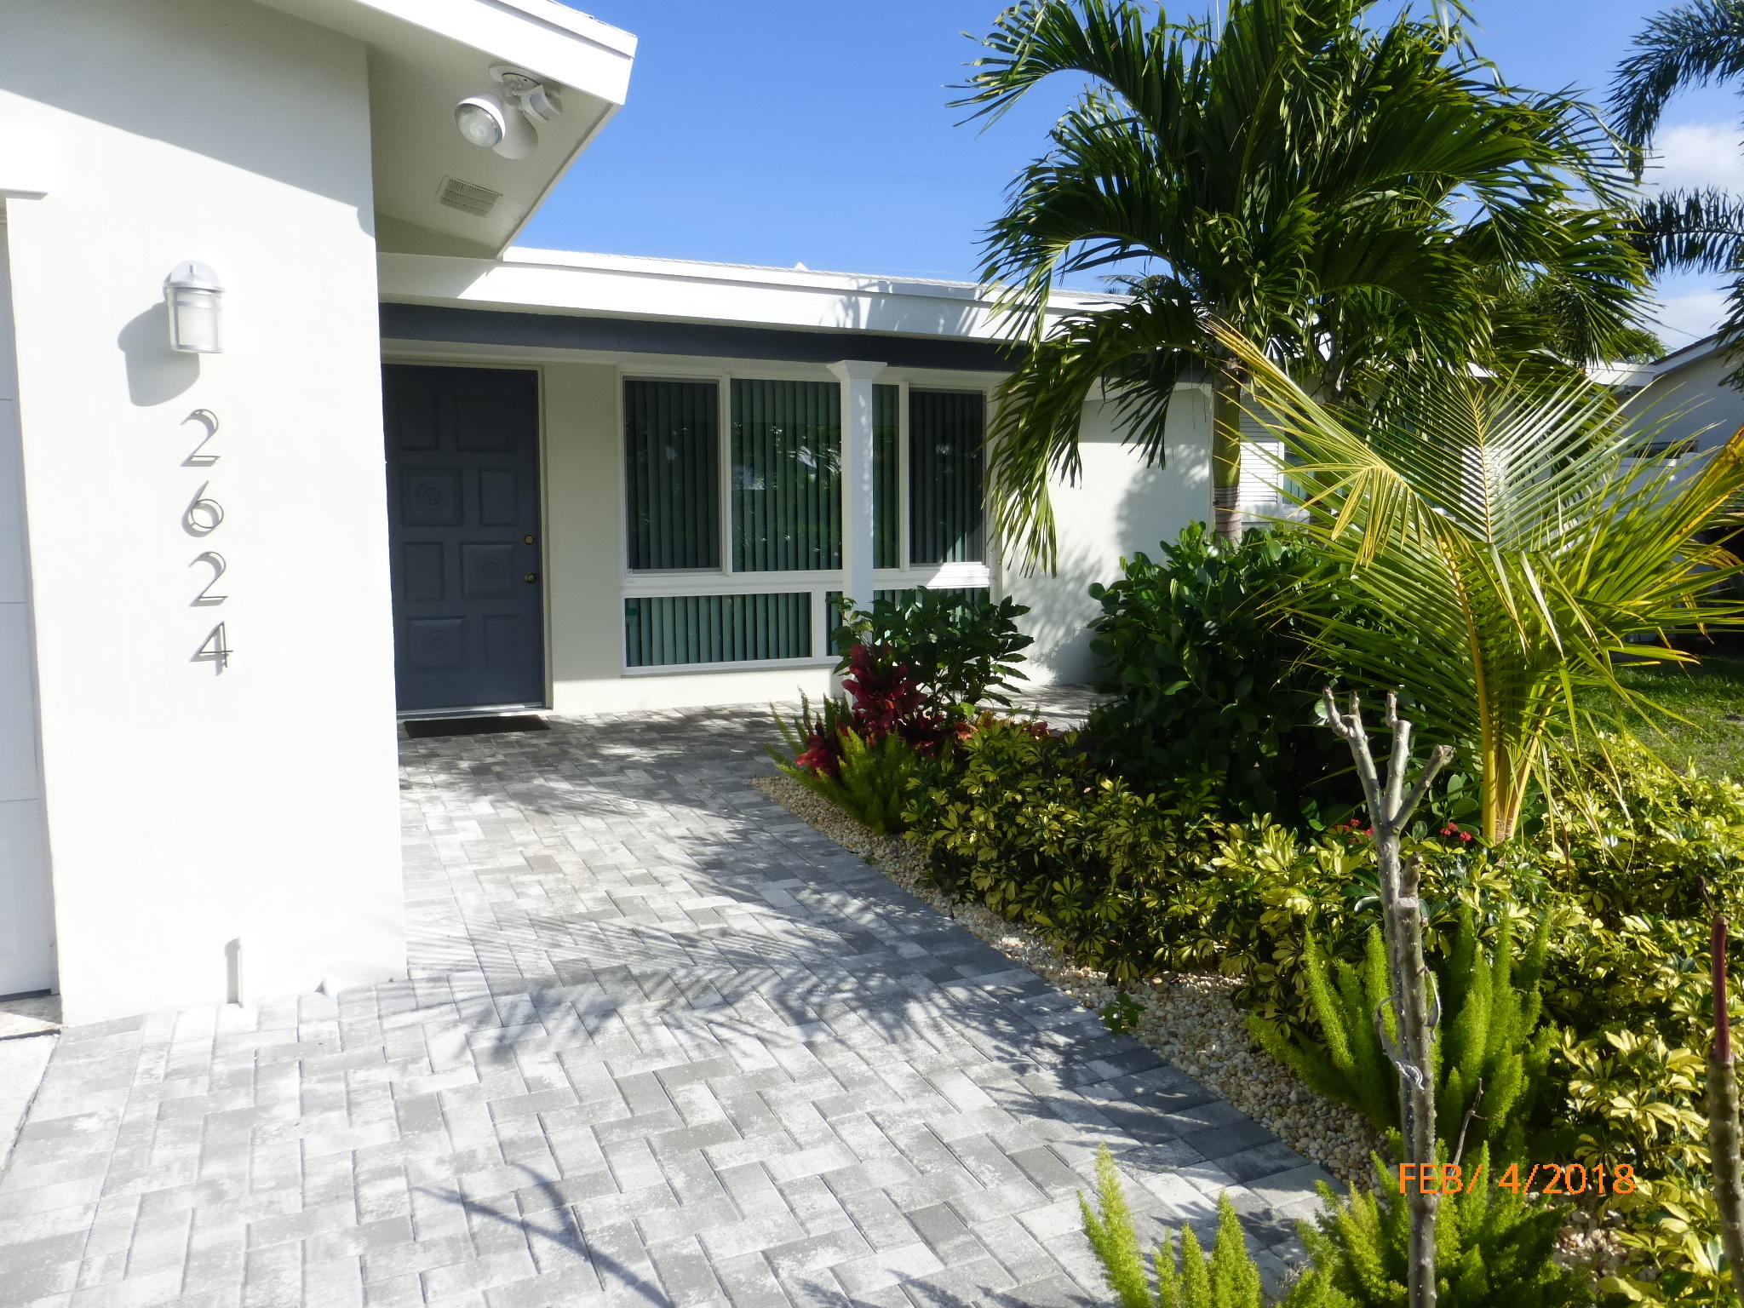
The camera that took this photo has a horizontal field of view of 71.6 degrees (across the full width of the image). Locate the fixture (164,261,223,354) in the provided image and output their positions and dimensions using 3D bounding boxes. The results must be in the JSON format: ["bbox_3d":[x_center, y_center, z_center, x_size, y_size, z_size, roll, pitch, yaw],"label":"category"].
[{"bbox_3d":[-1.725,-0.876,3.076,0.135,0.240,0.180,-3,7,-25],"label":"fixture"}]

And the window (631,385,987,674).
[{"bbox_3d":[-0.362,-0.855,8.141,2.640,1.900,0.100,-3,7,-25],"label":"window"}]

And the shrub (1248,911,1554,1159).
[{"bbox_3d":[1.298,0.922,2.912,0.670,0.510,0.570,3,7,25],"label":"shrub"}]

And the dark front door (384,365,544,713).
[{"bbox_3d":[-2.421,-0.681,7.224,0.920,2.050,0.070,-3,7,-25],"label":"dark front door"}]

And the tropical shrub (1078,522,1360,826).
[{"bbox_3d":[1.710,0.032,5.853,1.380,1.420,1.250,2,7,16],"label":"tropical shrub"}]

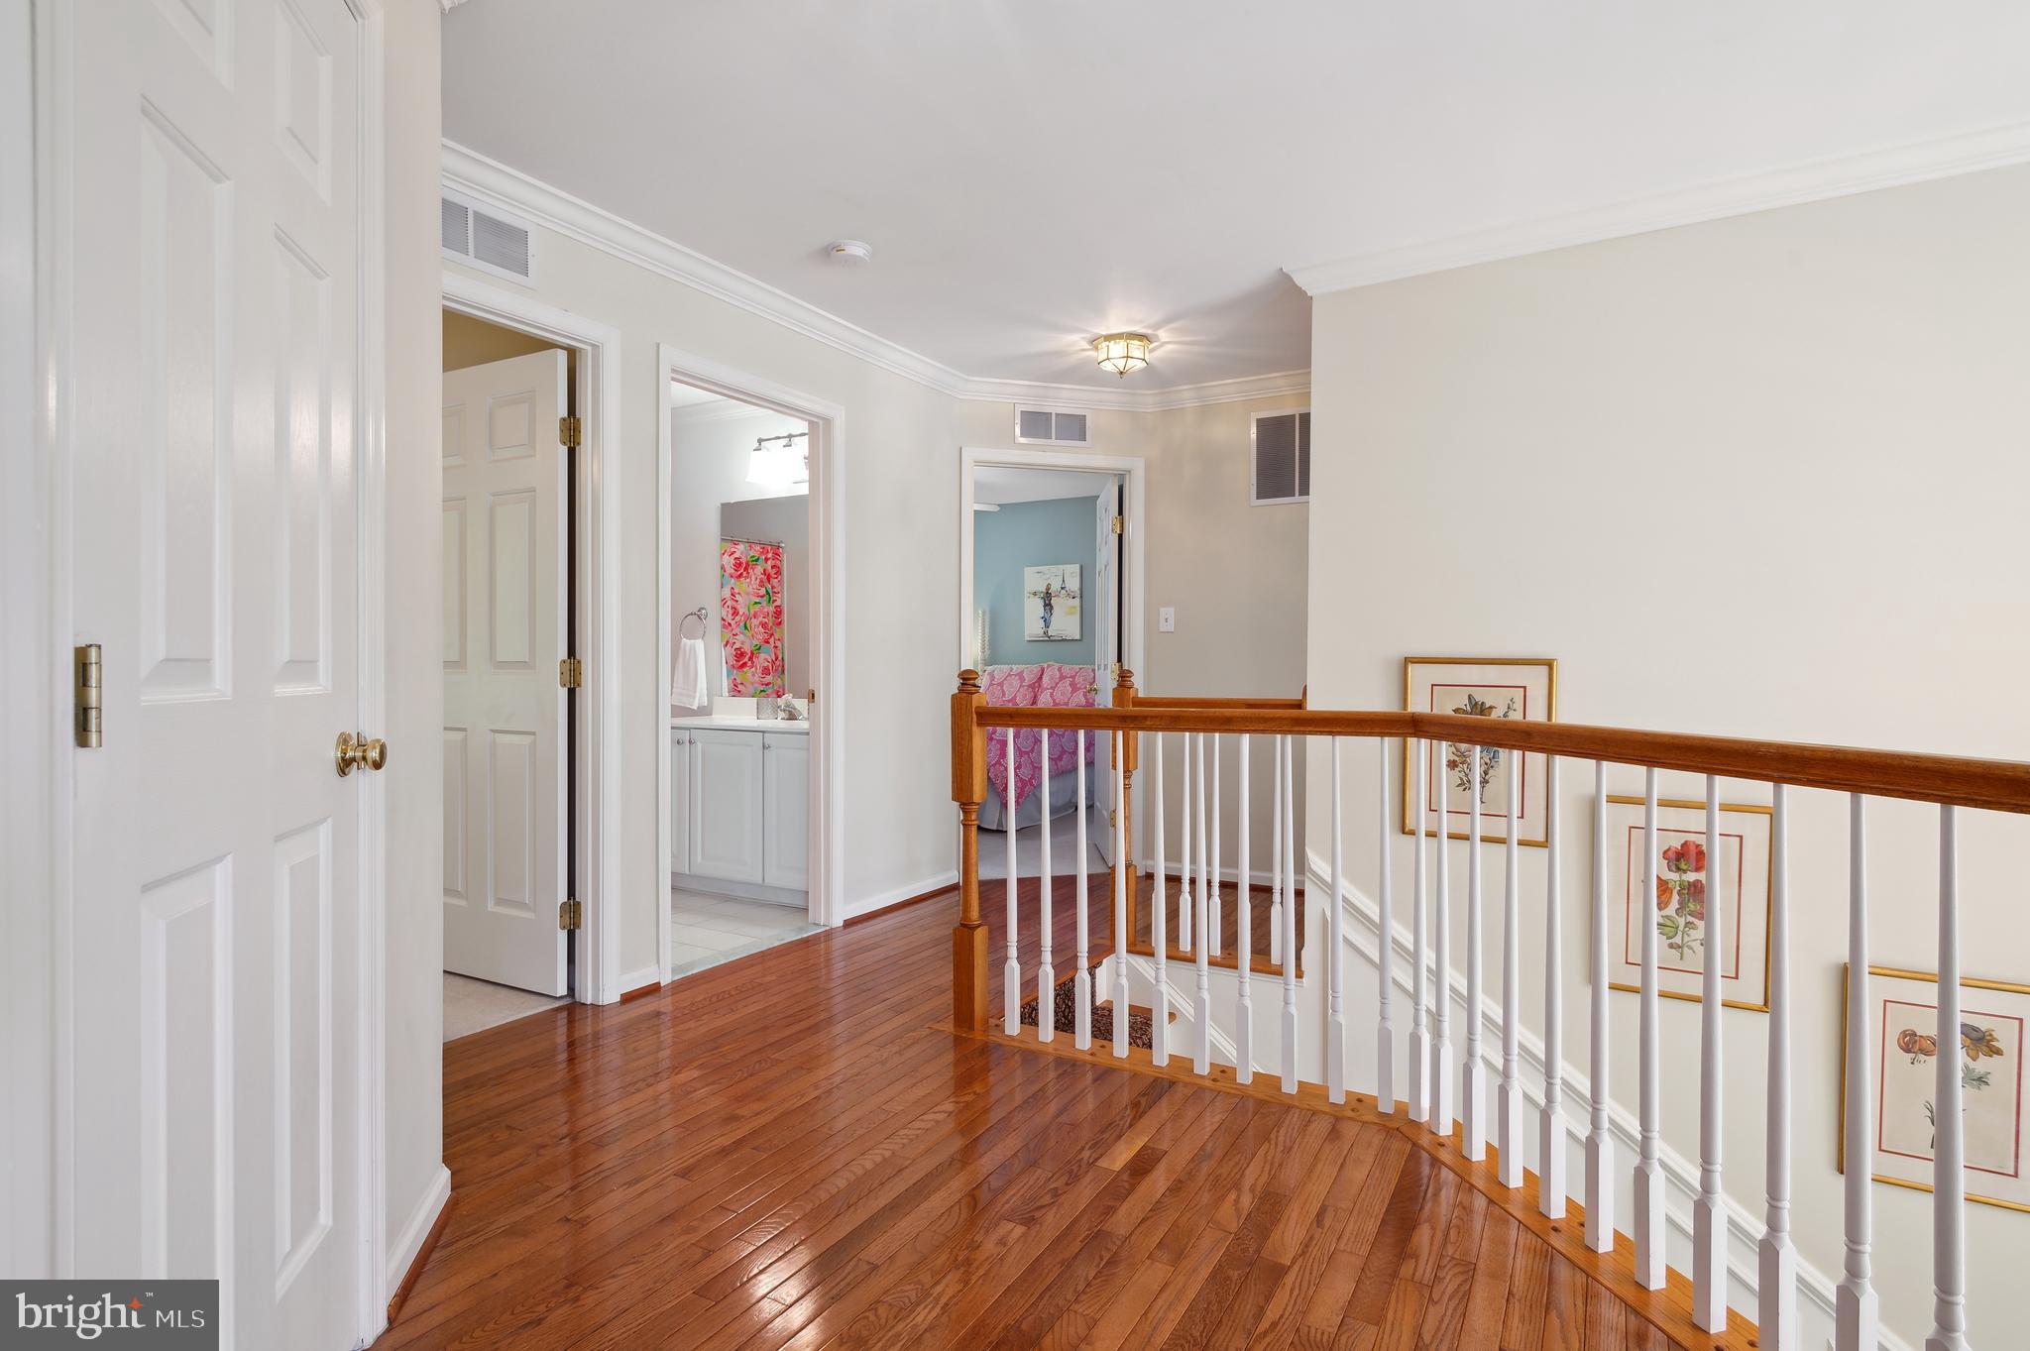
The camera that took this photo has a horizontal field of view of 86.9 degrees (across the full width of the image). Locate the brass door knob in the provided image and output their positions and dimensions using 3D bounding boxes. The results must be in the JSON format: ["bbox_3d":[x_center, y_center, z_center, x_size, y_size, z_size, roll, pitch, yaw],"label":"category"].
[{"bbox_3d":[-0.947,0.115,1.558,0.059,0.064,0.063,0,0,-15],"label":"brass door knob"}]

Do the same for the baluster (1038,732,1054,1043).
[{"bbox_3d":[0.089,0.586,2.995,0.032,0.868,0.032,0,0,30],"label":"baluster"}]

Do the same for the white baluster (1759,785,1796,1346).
[{"bbox_3d":[1.123,0.592,1.574,0.033,0.874,0.033,0,0,-14],"label":"white baluster"}]

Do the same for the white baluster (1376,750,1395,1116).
[{"bbox_3d":[0.872,0.586,2.508,0.032,0.868,0.032,0,0,30],"label":"white baluster"}]

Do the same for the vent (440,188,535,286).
[{"bbox_3d":[-1.476,-1.200,2.913,0.020,0.196,0.400,0,0,29],"label":"vent"}]

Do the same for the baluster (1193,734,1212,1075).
[{"bbox_3d":[0.484,0.586,2.757,0.033,0.874,0.033,0,0,30],"label":"baluster"}]

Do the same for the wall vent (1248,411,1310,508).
[{"bbox_3d":[1.318,-1.026,4.984,0.448,0.448,0.020,0,0,30],"label":"wall vent"}]

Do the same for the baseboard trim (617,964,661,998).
[{"bbox_3d":[-1.189,0.979,3.421,0.030,0.083,0.158,0,0,29],"label":"baseboard trim"}]

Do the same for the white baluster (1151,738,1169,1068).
[{"bbox_3d":[0.385,0.586,2.810,0.032,0.868,0.032,0,0,30],"label":"white baluster"}]

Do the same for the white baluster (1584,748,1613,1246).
[{"bbox_3d":[1.052,0.590,1.921,0.033,0.874,0.033,0,0,-14],"label":"white baluster"}]

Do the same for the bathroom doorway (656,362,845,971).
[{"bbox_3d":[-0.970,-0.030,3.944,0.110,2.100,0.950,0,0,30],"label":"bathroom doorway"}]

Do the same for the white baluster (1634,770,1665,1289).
[{"bbox_3d":[1.065,0.586,1.793,0.032,0.868,0.032,0,0,-13],"label":"white baluster"}]

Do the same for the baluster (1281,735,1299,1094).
[{"bbox_3d":[0.678,0.587,2.634,0.033,0.874,0.033,0,0,30],"label":"baluster"}]

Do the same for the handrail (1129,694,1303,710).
[{"bbox_3d":[0.743,0.116,3.899,0.650,0.060,0.060,0,0,30],"label":"handrail"}]

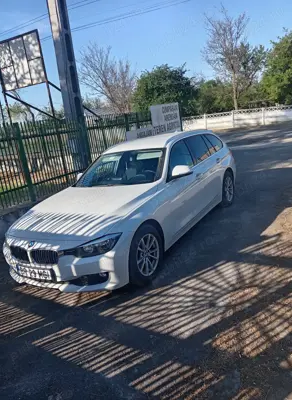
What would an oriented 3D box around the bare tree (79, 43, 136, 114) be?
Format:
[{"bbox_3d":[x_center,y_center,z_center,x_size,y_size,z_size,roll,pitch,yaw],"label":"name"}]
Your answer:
[{"bbox_3d":[-2.879,-8.753,26.002,4.700,8.080,4.500,-10,14,-3],"label":"bare tree"}]

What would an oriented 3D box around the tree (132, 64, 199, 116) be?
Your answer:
[{"bbox_3d":[1.683,-7.785,24.684,5.100,5.510,4.900,-7,14,6],"label":"tree"}]

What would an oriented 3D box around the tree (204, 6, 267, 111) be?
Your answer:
[{"bbox_3d":[7.389,-11.047,26.155,5.000,9.320,4.800,-4,15,17],"label":"tree"}]

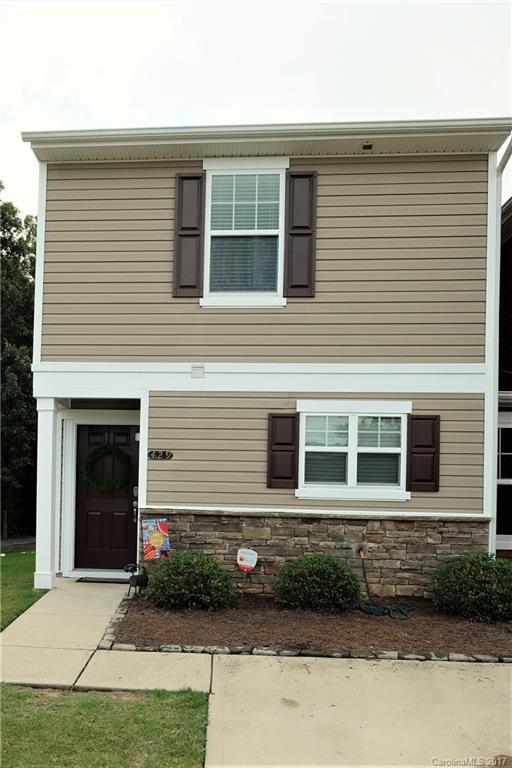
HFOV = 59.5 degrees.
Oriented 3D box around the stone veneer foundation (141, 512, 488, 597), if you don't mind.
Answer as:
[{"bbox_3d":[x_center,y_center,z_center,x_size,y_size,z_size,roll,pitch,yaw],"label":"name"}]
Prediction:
[{"bbox_3d":[0.655,2.027,5.284,4.080,1.000,0.130,1,-1,3],"label":"stone veneer foundation"}]

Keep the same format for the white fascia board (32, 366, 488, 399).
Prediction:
[{"bbox_3d":[-0.025,0.028,5.368,5.440,0.290,0.060,1,-1,3],"label":"white fascia board"}]

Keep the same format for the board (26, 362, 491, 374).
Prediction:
[{"bbox_3d":[-0.034,-0.200,5.357,5.450,0.125,0.060,1,-1,3],"label":"board"}]

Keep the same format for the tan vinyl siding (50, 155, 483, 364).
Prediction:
[{"bbox_3d":[0.045,-1.482,5.394,5.330,2.480,0.050,1,-1,3],"label":"tan vinyl siding"}]

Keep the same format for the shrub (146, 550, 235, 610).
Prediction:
[{"bbox_3d":[-0.716,2.138,4.908,0.950,0.640,0.880,1,-1,3],"label":"shrub"}]

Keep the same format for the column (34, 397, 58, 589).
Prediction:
[{"bbox_3d":[-2.582,1.338,5.579,0.235,2.340,0.235,1,-1,3],"label":"column"}]

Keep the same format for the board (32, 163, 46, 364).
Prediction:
[{"bbox_3d":[-2.659,-1.504,5.540,0.100,2.480,0.080,1,-1,3],"label":"board"}]

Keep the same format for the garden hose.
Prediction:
[{"bbox_3d":[1.416,2.185,4.967,0.568,0.582,0.520,1,-1,3],"label":"garden hose"}]

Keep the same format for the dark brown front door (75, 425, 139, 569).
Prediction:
[{"bbox_3d":[-2.082,1.595,6.341,0.914,2.035,0.050,1,-1,3],"label":"dark brown front door"}]

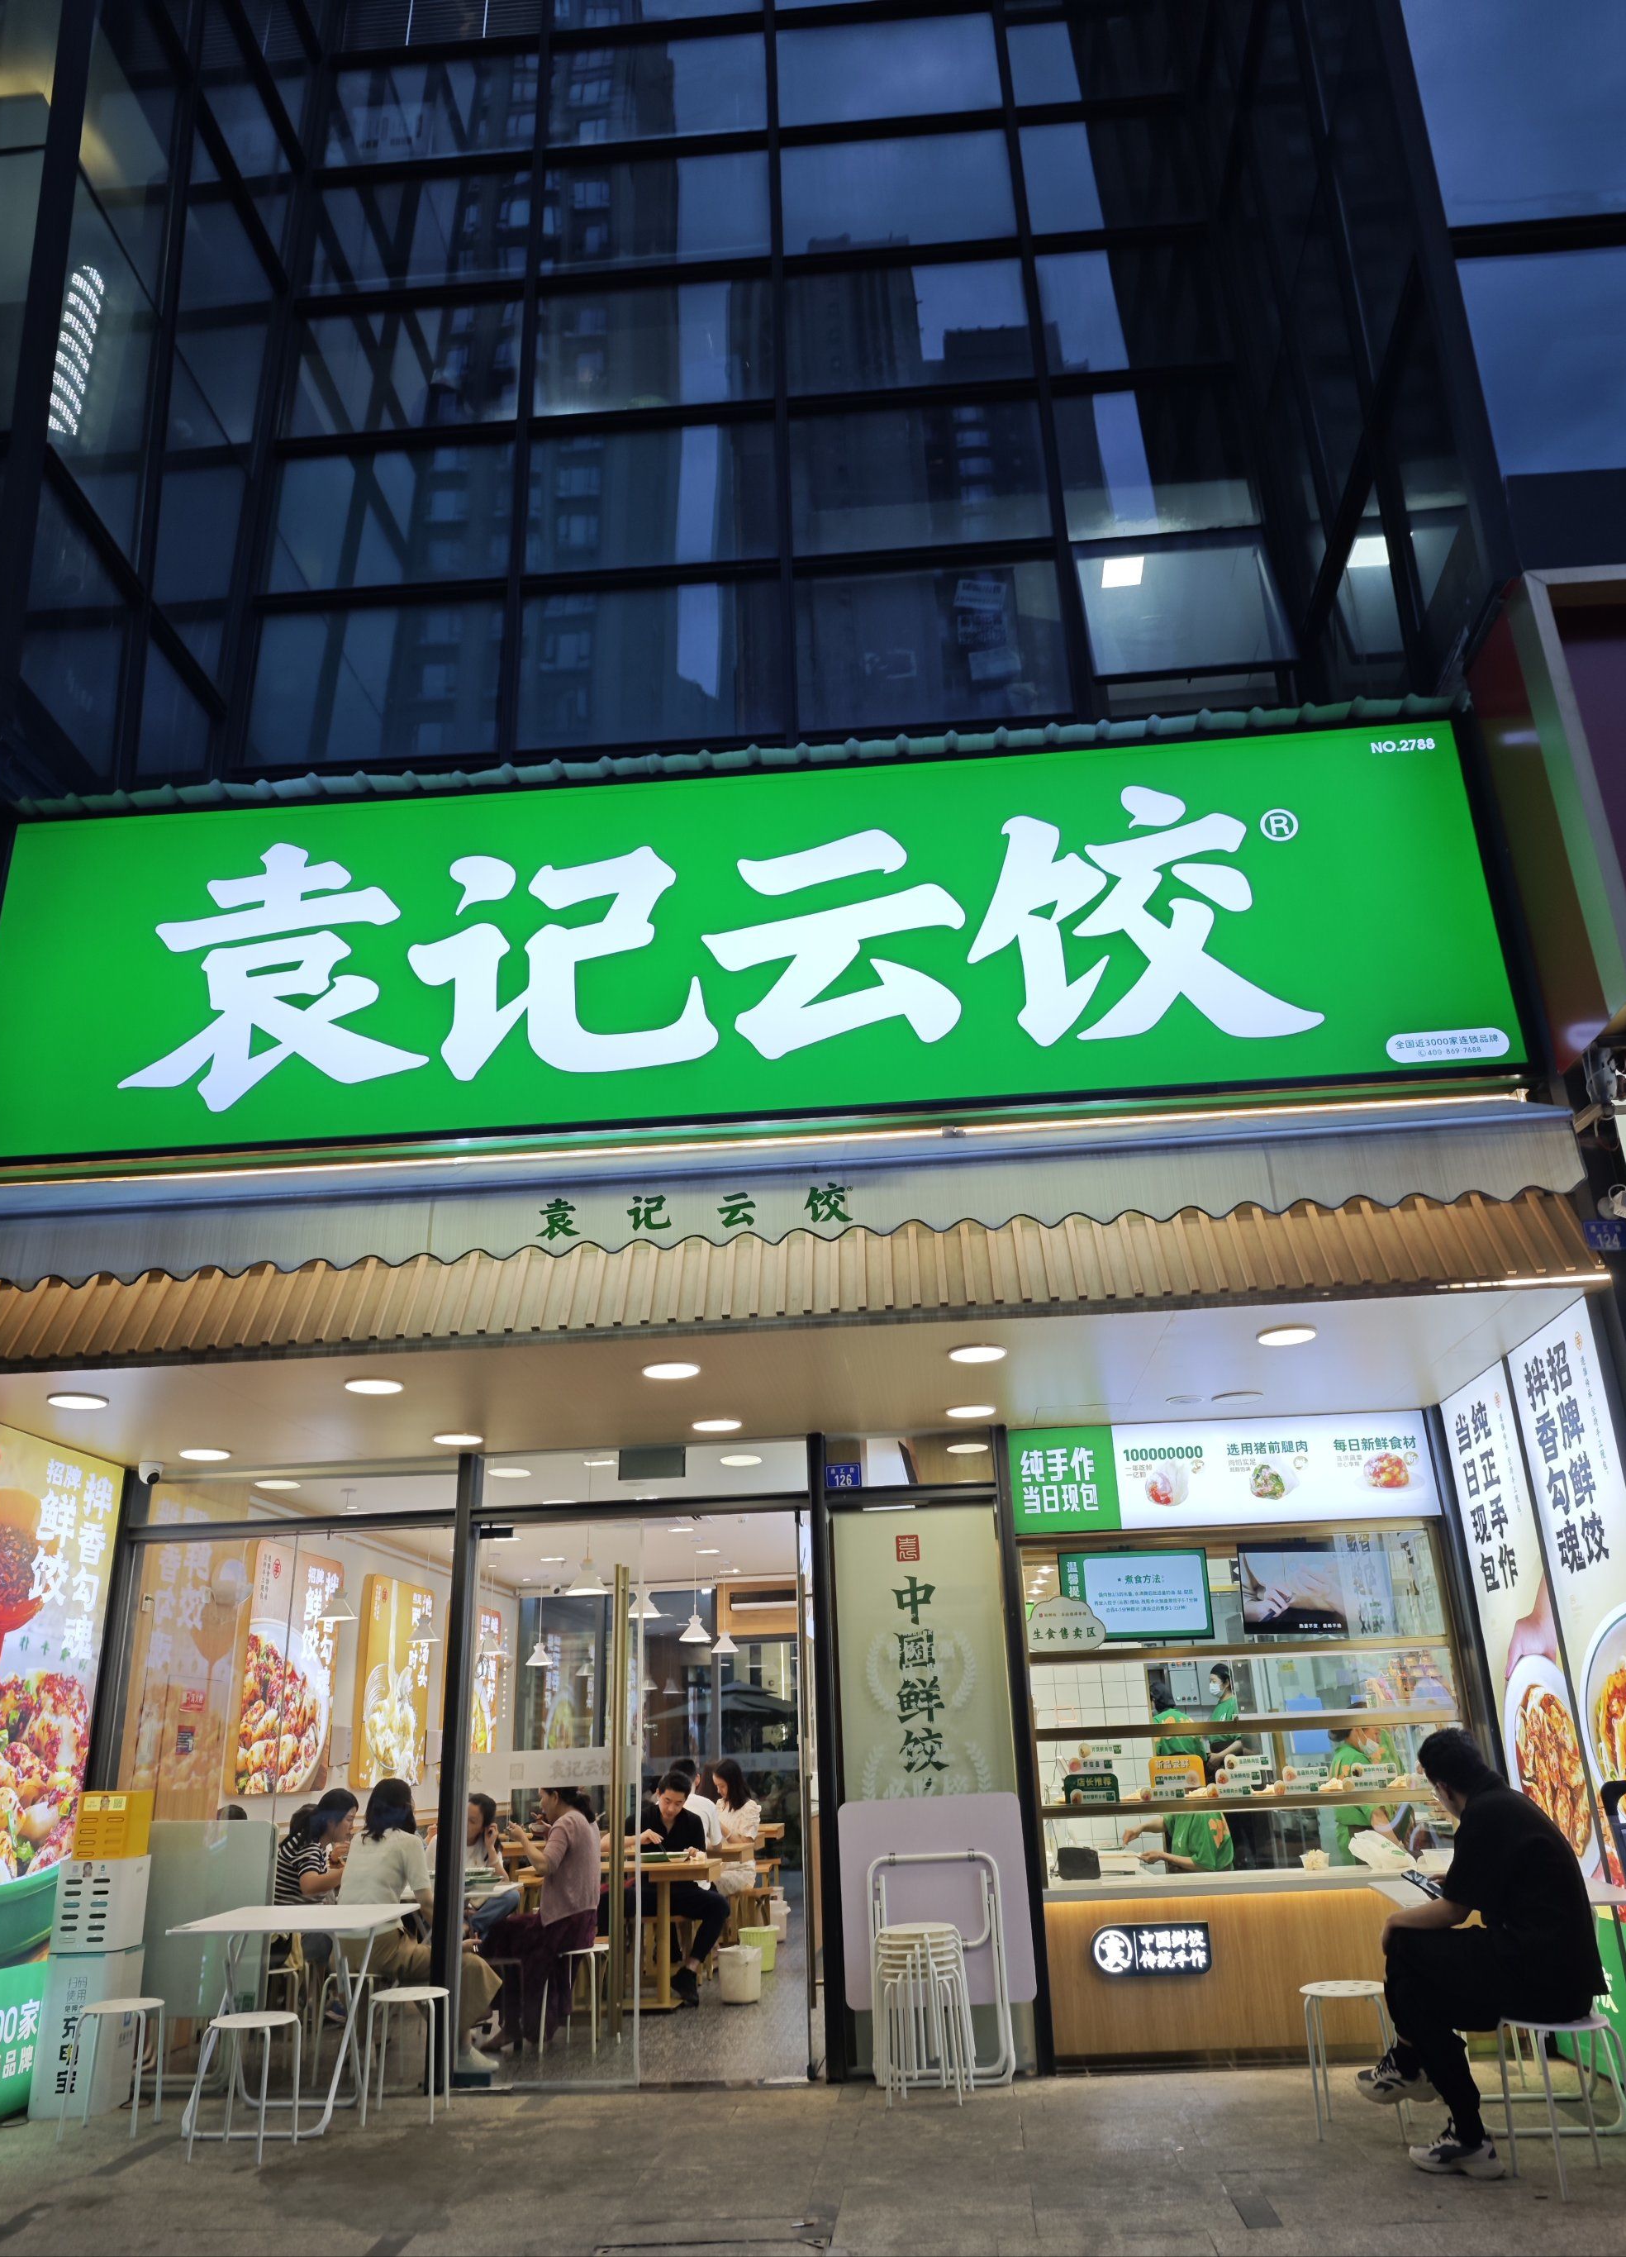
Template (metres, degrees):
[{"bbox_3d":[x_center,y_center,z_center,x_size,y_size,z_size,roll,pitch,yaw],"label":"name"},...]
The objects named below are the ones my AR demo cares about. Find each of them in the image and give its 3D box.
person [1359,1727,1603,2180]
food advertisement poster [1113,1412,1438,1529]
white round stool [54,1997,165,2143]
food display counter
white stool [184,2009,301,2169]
[{"bbox_3d":[2.277,2.859,5.257,0.860,1.380,0.520,-12,-23,24],"label":"person"},{"bbox_3d":[2.281,1.701,7.444,1.531,0.510,0.050,-3,-22,3],"label":"food advertisement poster"},{"bbox_3d":[-2.945,3.980,6.345,0.330,0.458,0.330,-3,-21,2],"label":"white round stool"},{"bbox_3d":[2.116,3.165,7.369,2.100,2.340,0.700,-4,-21,4],"label":"food display counter"},{"bbox_3d":[-2.241,3.804,5.959,0.335,0.456,0.335,-8,-22,15],"label":"white stool"}]

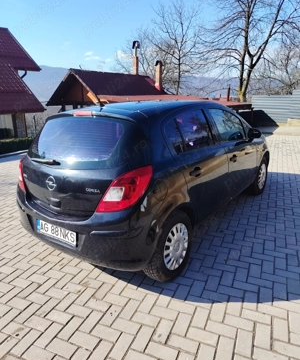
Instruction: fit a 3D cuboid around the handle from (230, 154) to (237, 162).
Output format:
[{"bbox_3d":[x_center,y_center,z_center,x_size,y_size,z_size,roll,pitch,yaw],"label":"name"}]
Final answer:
[{"bbox_3d":[0.909,-0.242,3.015,0.055,0.070,0.200,9,19,35],"label":"handle"}]

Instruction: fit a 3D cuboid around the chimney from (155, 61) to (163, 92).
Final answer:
[{"bbox_3d":[0.717,-8.305,22.083,0.520,2.240,0.450,11,20,38],"label":"chimney"}]

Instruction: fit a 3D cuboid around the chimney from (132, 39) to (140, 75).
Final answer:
[{"bbox_3d":[-1.013,-9.132,20.801,0.450,2.360,0.420,11,20,38],"label":"chimney"}]

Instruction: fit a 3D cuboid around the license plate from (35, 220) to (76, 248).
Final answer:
[{"bbox_3d":[-0.778,0.432,2.280,0.520,0.113,0.020,9,15,35],"label":"license plate"}]

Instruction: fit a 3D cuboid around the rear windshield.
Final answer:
[{"bbox_3d":[-0.628,-0.298,2.331,1.260,0.490,0.100,9,-19,35],"label":"rear windshield"}]

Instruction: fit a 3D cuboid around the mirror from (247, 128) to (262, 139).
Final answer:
[{"bbox_3d":[1.293,-0.577,3.433,0.190,0.135,0.120,9,19,35],"label":"mirror"}]

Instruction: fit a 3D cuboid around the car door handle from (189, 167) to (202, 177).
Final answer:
[{"bbox_3d":[0.382,-0.067,2.318,0.055,0.070,0.200,9,19,35],"label":"car door handle"}]

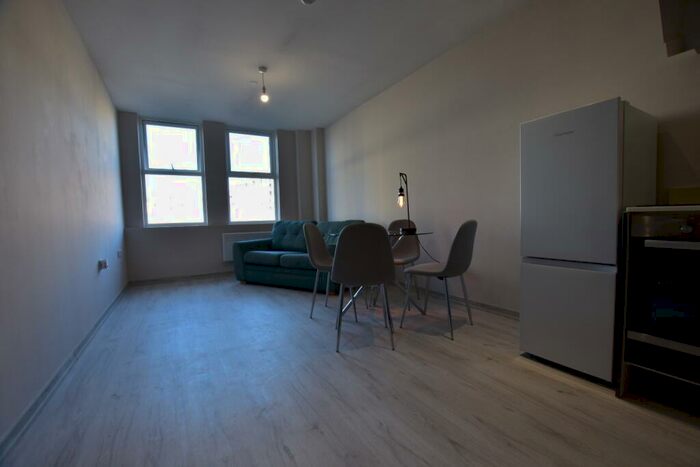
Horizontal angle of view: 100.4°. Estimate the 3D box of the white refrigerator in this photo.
[{"bbox_3d":[1.440,0.047,1.789,0.588,1.452,0.453,-4,4,-33],"label":"white refrigerator"}]

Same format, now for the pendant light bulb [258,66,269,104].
[{"bbox_3d":[-0.957,-1.645,3.256,0.100,0.370,0.100,-3,4,-31],"label":"pendant light bulb"}]

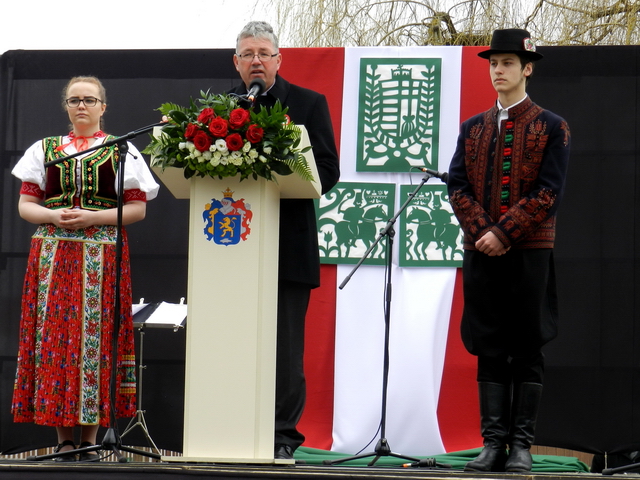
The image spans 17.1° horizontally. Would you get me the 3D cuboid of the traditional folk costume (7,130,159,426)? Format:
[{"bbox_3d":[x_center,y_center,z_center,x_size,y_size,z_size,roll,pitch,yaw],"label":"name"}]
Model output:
[{"bbox_3d":[-0.966,0.162,8.719,0.600,1.201,0.440,1,-6,7],"label":"traditional folk costume"}]

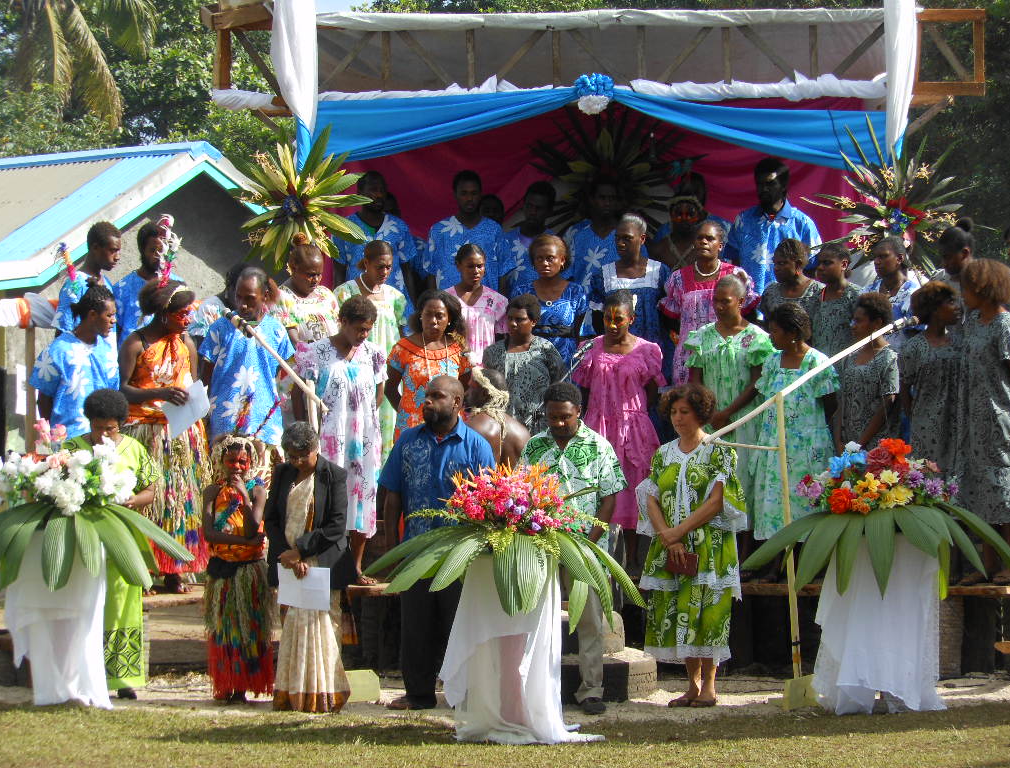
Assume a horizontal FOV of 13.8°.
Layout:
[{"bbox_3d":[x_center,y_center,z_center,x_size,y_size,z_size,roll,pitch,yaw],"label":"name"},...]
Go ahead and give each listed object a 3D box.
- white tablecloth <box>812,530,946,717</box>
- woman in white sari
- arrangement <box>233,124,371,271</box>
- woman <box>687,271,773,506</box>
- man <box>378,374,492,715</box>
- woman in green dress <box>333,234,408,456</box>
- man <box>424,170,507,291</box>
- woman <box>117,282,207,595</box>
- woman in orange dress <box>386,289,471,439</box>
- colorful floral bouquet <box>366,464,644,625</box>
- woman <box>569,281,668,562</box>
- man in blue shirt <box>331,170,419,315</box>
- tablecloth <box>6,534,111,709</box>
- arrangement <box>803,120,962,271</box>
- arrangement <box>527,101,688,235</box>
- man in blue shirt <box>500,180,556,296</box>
[{"bbox_3d":[1.889,1.207,21.100,0.650,0.930,0.580,0,0,0],"label":"white tablecloth"},{"bbox_3d":[-1.009,0.932,21.300,0.440,1.490,0.360,0,0,10],"label":"woman in white sari"},{"bbox_3d":[-1.176,-1.078,24.100,0.790,0.850,0.330,0,0,0],"label":"arrangement"},{"bbox_3d":[1.243,0.194,23.100,0.480,1.600,0.340,0,0,12],"label":"woman"},{"bbox_3d":[-0.341,0.802,21.100,0.520,1.700,0.340,0,0,20],"label":"man"},{"bbox_3d":[-0.764,-0.025,23.700,0.500,1.580,0.340,0,0,-17],"label":"woman in green dress"},{"bbox_3d":[-0.223,-0.424,24.800,0.500,1.690,0.330,0,0,-3],"label":"man"},{"bbox_3d":[-1.831,0.276,22.500,0.430,1.680,0.360,0,0,-36],"label":"woman"},{"bbox_3d":[-0.418,0.276,22.800,0.470,1.600,0.340,0,0,0],"label":"woman in orange dress"},{"bbox_3d":[-0.002,0.755,19.500,1.300,0.760,0.950,0,0,0],"label":"colorful floral bouquet"},{"bbox_3d":[0.612,0.270,22.500,0.500,1.560,0.320,0,0,7],"label":"woman"},{"bbox_3d":[-0.761,-0.404,24.500,0.500,1.700,0.330,0,0,-3],"label":"man in blue shirt"},{"bbox_3d":[-2.237,1.169,20.900,0.530,0.900,0.480,0,0,0],"label":"tablecloth"},{"bbox_3d":[2.165,-1.076,23.800,0.920,0.910,0.420,0,0,0],"label":"arrangement"},{"bbox_3d":[0.651,-1.318,26.000,1.060,0.920,0.300,0,0,0],"label":"arrangement"},{"bbox_3d":[0.158,-0.380,24.900,0.490,1.670,0.330,0,0,11],"label":"man in blue shirt"}]

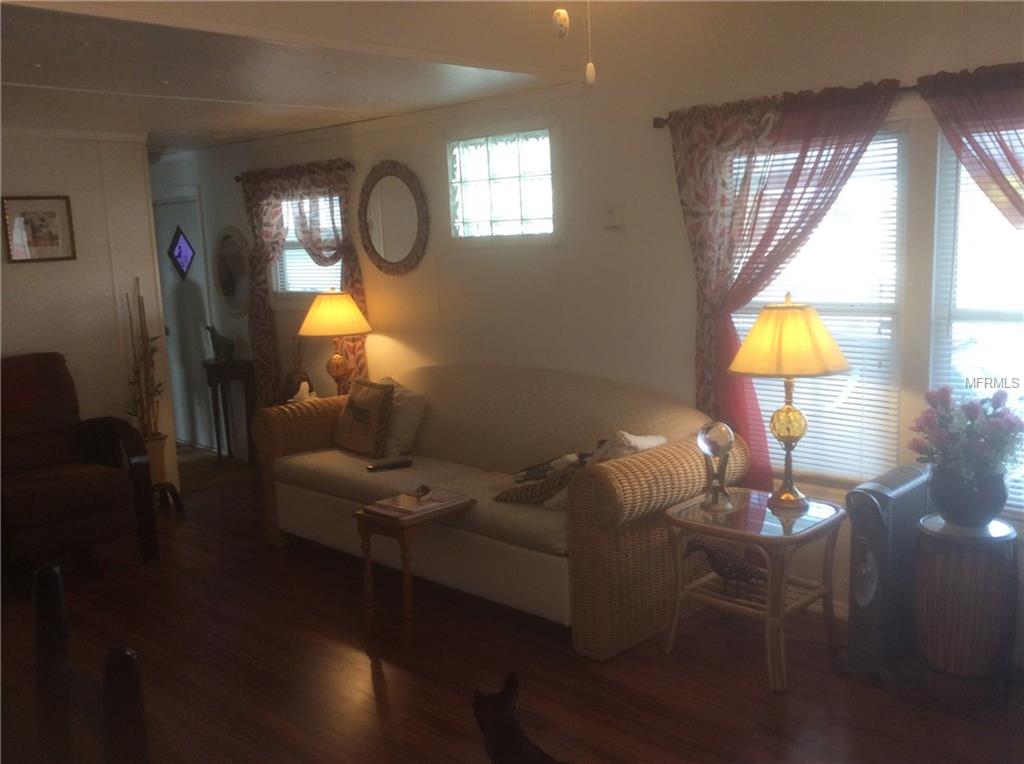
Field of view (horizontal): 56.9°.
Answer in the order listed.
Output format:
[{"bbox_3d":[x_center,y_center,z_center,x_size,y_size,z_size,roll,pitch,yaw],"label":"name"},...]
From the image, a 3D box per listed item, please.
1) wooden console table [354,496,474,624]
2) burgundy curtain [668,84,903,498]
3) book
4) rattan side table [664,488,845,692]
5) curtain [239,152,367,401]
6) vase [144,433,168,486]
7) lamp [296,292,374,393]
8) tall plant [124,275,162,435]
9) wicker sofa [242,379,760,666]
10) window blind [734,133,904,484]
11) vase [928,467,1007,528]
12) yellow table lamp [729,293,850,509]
[{"bbox_3d":[-0.369,0.708,3.789,0.324,0.432,0.388,6,12,44],"label":"wooden console table"},{"bbox_3d":[0.976,-0.164,3.543,0.905,1.745,0.110,6,12,44],"label":"burgundy curtain"},{"bbox_3d":[-0.378,0.475,3.764,0.229,0.038,0.326,6,12,44],"label":"book"},{"bbox_3d":[0.824,0.692,3.272,0.496,0.526,0.420,6,12,44],"label":"rattan side table"},{"bbox_3d":[-1.270,-0.397,5.697,1.226,1.745,0.110,6,12,44],"label":"curtain"},{"bbox_3d":[-2.008,0.438,5.344,0.130,0.300,0.130,6,12,44],"label":"vase"},{"bbox_3d":[-0.967,-0.141,5.231,0.397,0.730,0.397,6,12,44],"label":"lamp"},{"bbox_3d":[-2.070,-0.127,5.322,0.200,0.890,0.200,6,12,44],"label":"tall plant"},{"bbox_3d":[-0.196,0.409,4.245,2.329,0.876,0.803,6,12,44],"label":"wicker sofa"},{"bbox_3d":[1.102,-0.247,3.497,0.650,1.241,0.051,6,12,44],"label":"window blind"},{"bbox_3d":[1.425,0.352,2.937,0.242,0.184,0.242,6,12,44],"label":"vase"},{"bbox_3d":[0.933,0.066,3.211,0.397,0.730,0.397,6,12,44],"label":"yellow table lamp"}]

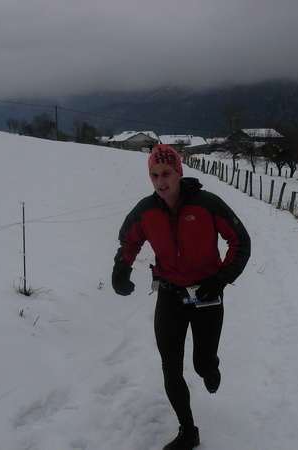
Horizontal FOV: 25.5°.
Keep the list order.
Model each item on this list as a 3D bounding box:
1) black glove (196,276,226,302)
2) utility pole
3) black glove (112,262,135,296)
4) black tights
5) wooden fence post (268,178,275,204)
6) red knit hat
[{"bbox_3d":[0.319,0.330,3.420,0.150,0.140,0.120,2,7,17],"label":"black glove"},{"bbox_3d":[-16.010,-17.546,115.000,0.280,7.000,0.280,0,6,0],"label":"utility pole"},{"bbox_3d":[-0.132,0.281,3.400,0.120,0.170,0.120,-1,7,-6],"label":"black glove"},{"bbox_3d":[0.221,0.718,3.680,0.380,0.860,0.500,1,7,9],"label":"black tights"},{"bbox_3d":[4.184,-1.127,22.500,0.110,0.870,0.110,6,6,0],"label":"wooden fence post"},{"bbox_3d":[0.087,-0.340,3.470,0.185,0.180,0.220,0,15,12],"label":"red knit hat"}]

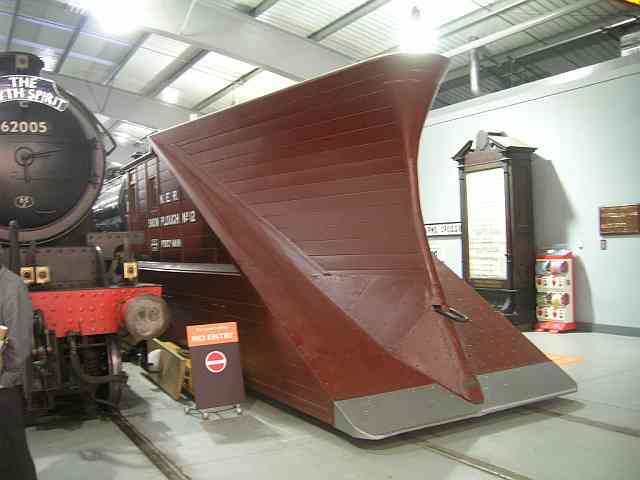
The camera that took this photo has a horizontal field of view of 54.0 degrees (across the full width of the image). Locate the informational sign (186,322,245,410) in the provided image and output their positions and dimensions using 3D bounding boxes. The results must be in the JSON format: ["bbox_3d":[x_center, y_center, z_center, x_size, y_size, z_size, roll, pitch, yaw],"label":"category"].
[{"bbox_3d":[-0.965,1.155,5.820,0.500,0.760,0.120,-1,-13,-36],"label":"informational sign"}]

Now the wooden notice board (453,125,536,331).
[{"bbox_3d":[3.010,-0.150,10.750,0.750,3.350,1.220,-1,-1,-31],"label":"wooden notice board"}]

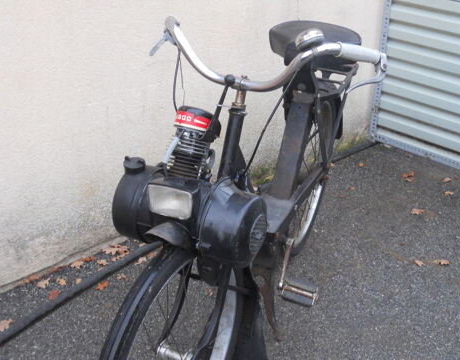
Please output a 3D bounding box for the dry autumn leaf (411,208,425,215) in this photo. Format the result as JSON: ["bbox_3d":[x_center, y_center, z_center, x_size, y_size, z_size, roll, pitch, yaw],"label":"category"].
[{"bbox_3d":[0.753,0.127,3.006,0.052,0.012,0.046,1,24,-1],"label":"dry autumn leaf"}]

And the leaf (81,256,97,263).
[{"bbox_3d":[-0.472,0.267,2.514,0.055,0.013,0.028,-20,33,-35],"label":"leaf"}]

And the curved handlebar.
[{"bbox_3d":[0.047,-0.269,1.633,0.560,0.140,0.160,16,28,28],"label":"curved handlebar"}]

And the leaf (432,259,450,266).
[{"bbox_3d":[0.715,0.278,2.527,0.059,0.013,0.034,1,26,0],"label":"leaf"}]

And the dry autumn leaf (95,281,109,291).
[{"bbox_3d":[-0.419,0.346,2.446,0.036,0.012,0.056,17,28,29],"label":"dry autumn leaf"}]

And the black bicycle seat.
[{"bbox_3d":[0.238,-0.390,2.124,0.248,0.095,0.262,12,29,18],"label":"black bicycle seat"}]

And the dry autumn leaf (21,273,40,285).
[{"bbox_3d":[-0.639,0.319,2.401,0.067,0.016,0.035,-20,33,-36],"label":"dry autumn leaf"}]

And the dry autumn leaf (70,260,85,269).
[{"bbox_3d":[-0.506,0.282,2.486,0.047,0.013,0.034,-18,32,-33],"label":"dry autumn leaf"}]

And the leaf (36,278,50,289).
[{"bbox_3d":[-0.610,0.339,2.448,0.042,0.012,0.055,9,25,15],"label":"leaf"}]

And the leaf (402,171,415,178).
[{"bbox_3d":[0.798,-0.025,3.339,0.042,0.016,0.065,20,30,34],"label":"leaf"}]

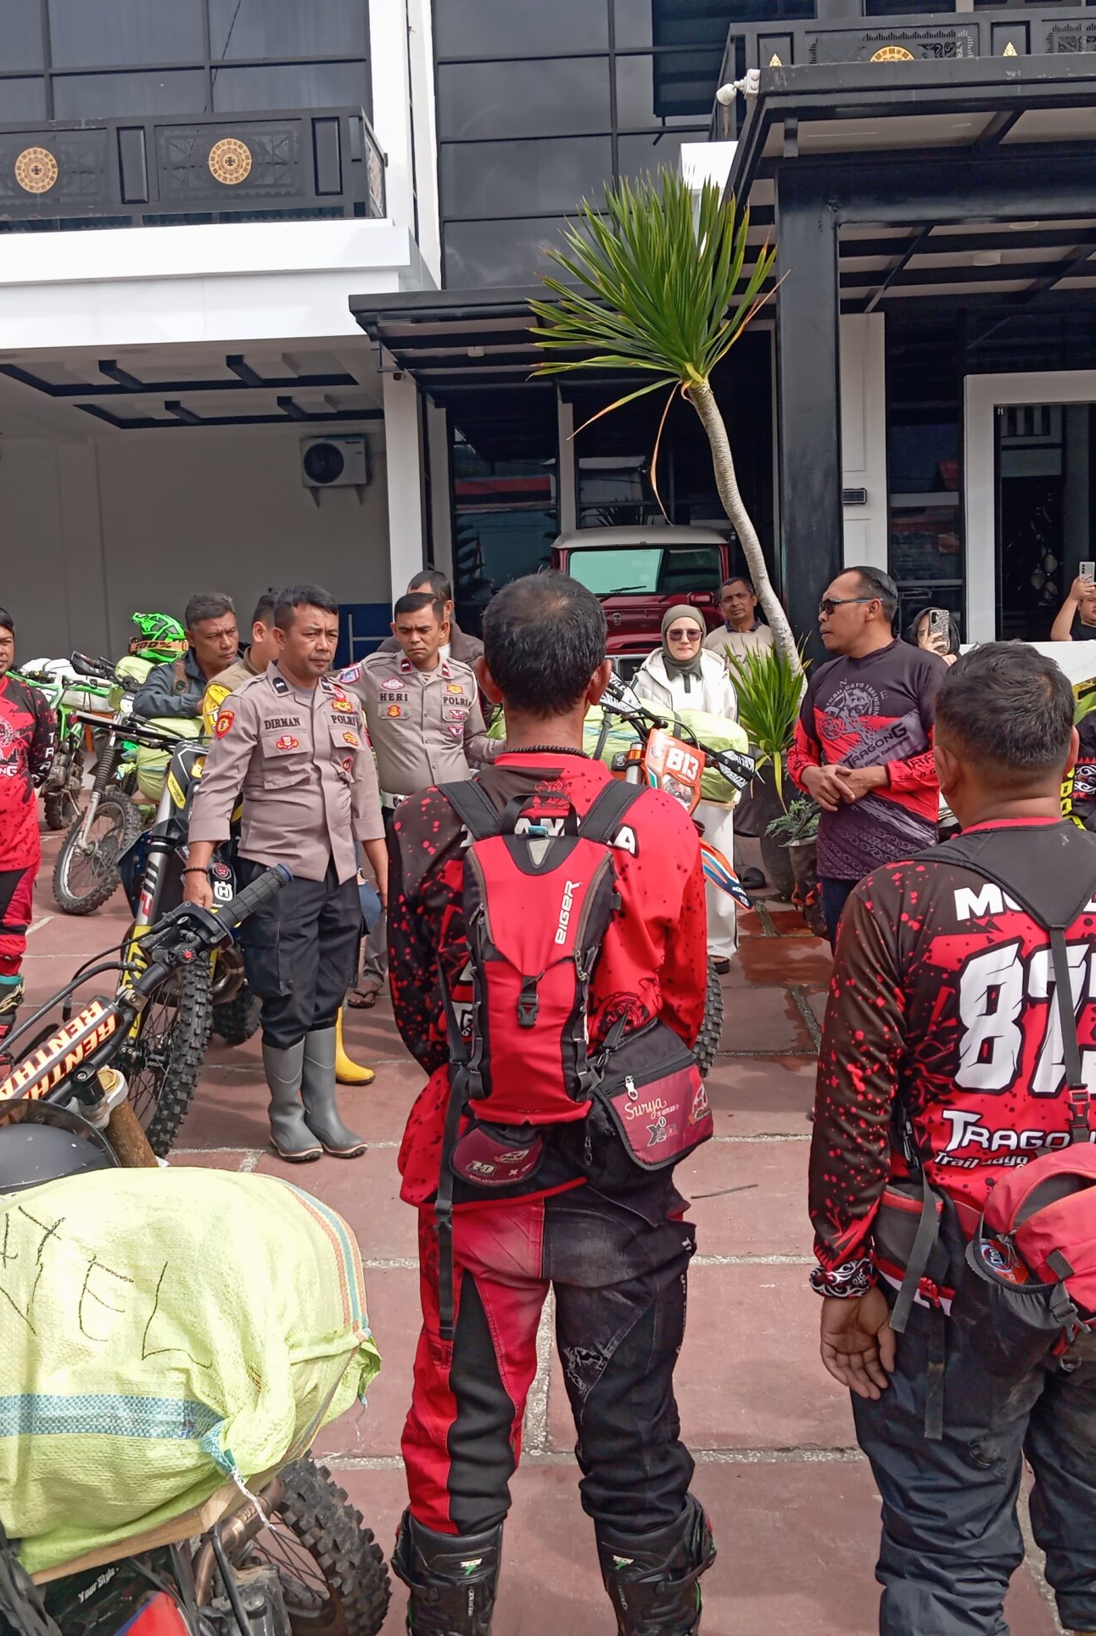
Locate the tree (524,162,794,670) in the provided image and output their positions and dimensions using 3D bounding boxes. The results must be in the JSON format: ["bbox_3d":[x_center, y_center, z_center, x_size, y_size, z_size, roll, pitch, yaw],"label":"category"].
[{"bbox_3d":[0.612,-1.746,9.161,1.406,3.123,1.350,-2,5,2],"label":"tree"}]

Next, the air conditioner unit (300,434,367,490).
[{"bbox_3d":[-2.260,-3.758,18.600,0.680,0.530,0.260,-2,6,2],"label":"air conditioner unit"}]

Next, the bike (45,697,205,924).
[{"bbox_3d":[-2.299,-0.124,10.252,0.820,1.220,2.100,-2,5,-2],"label":"bike"}]

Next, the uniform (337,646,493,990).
[{"bbox_3d":[-0.528,0.018,7.250,0.580,1.380,0.340,-2,6,-4],"label":"uniform"}]

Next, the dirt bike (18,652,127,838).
[{"bbox_3d":[-4.130,-0.570,14.700,0.820,1.200,2.050,-4,6,-20],"label":"dirt bike"}]

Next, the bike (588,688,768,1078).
[{"bbox_3d":[0.270,0.190,6.550,0.850,1.280,2.100,-3,6,-9],"label":"bike"}]

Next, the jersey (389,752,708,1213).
[{"bbox_3d":[0.001,0.230,2.500,0.480,0.660,0.330,-2,6,3],"label":"jersey"}]

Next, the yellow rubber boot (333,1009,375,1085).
[{"bbox_3d":[-0.711,0.745,6.131,0.290,0.360,0.115,1,6,32],"label":"yellow rubber boot"}]

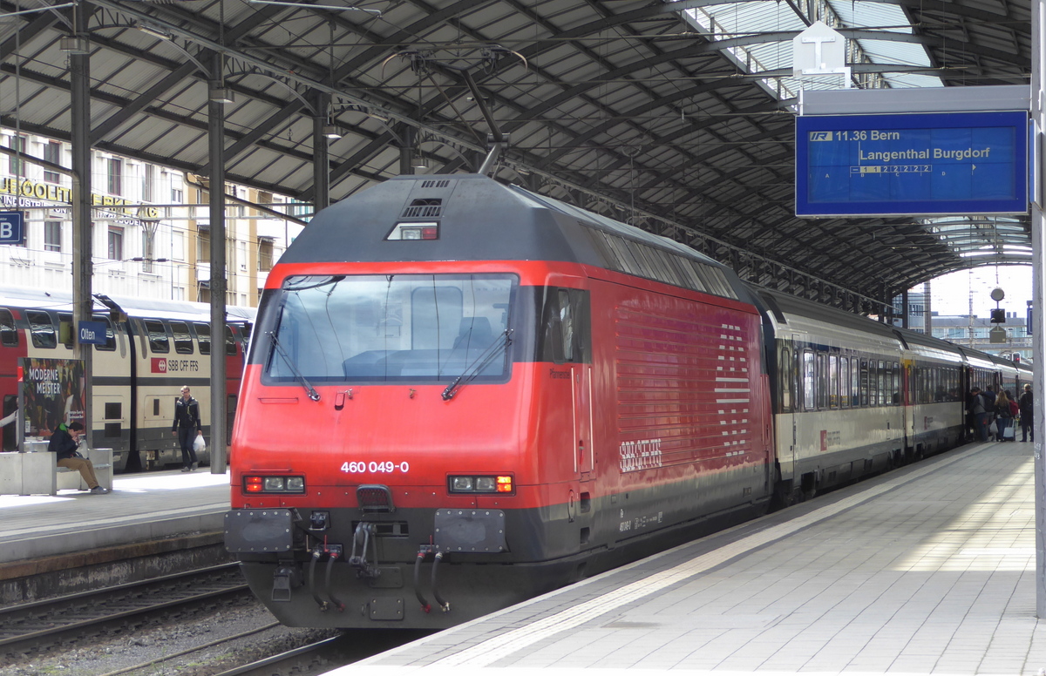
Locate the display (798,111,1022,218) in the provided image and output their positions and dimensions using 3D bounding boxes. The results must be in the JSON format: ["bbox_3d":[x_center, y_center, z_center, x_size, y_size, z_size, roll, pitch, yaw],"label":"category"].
[{"bbox_3d":[2.670,-1.195,20.350,1.560,0.680,0.280,-1,-1,11],"label":"display"}]

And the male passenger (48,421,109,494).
[{"bbox_3d":[-7.085,1.901,47.150,0.880,1.160,0.500,-1,-1,11],"label":"male passenger"}]

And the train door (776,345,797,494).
[{"bbox_3d":[3.787,1.122,42.600,0.100,2.130,0.950,-1,-1,17],"label":"train door"}]

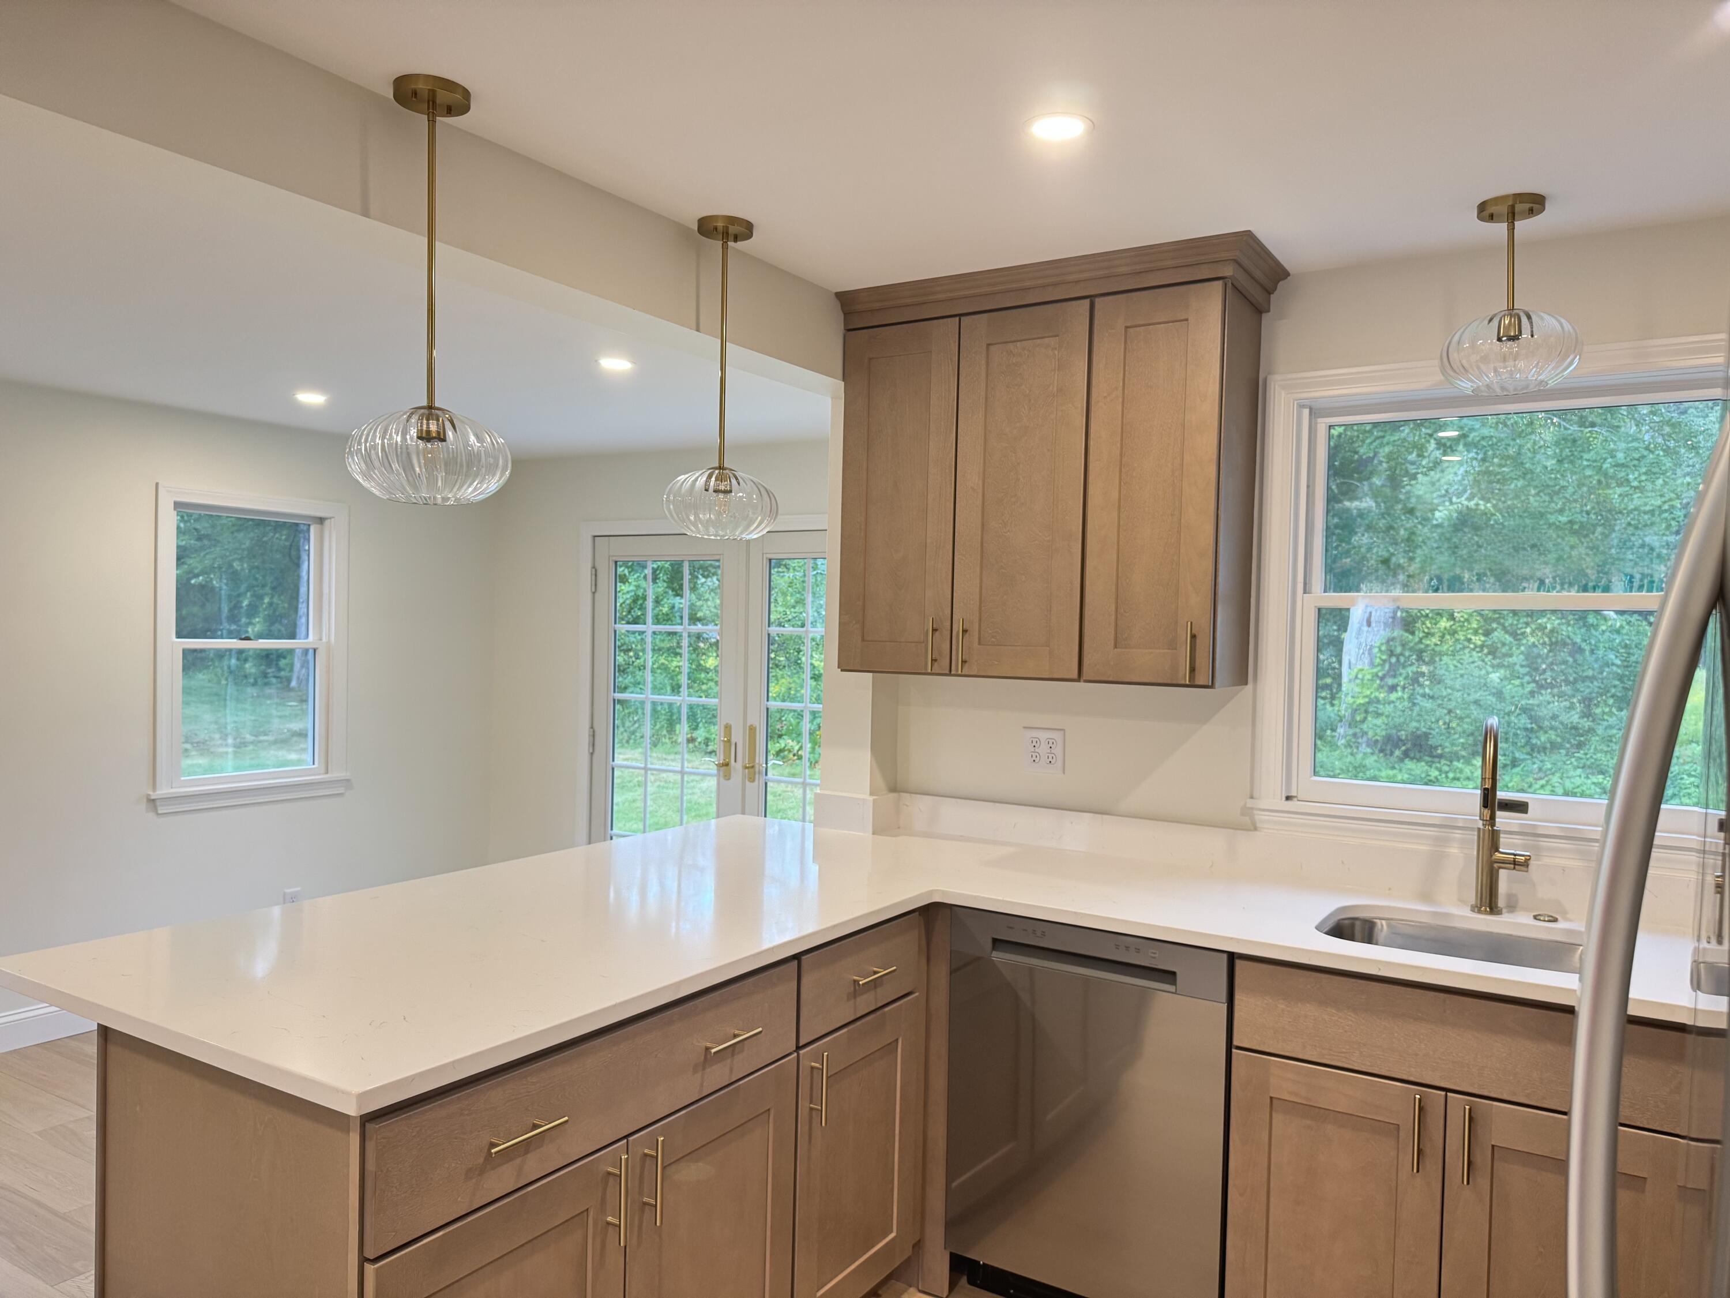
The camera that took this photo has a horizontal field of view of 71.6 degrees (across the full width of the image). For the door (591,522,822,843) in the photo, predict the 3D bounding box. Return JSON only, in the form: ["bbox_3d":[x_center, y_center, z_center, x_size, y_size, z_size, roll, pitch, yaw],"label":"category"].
[{"bbox_3d":[-0.544,0.470,5.421,1.833,1.990,0.070,2,1,30],"label":"door"}]

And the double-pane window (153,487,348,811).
[{"bbox_3d":[-2.574,0.002,5.073,0.100,1.296,0.850,2,1,32],"label":"double-pane window"}]

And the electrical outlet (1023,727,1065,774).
[{"bbox_3d":[0.479,0.273,3.221,0.119,0.118,0.010,2,1,32],"label":"electrical outlet"}]

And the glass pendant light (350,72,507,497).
[{"bbox_3d":[-0.719,-0.583,1.986,0.253,0.674,0.253,2,1,32],"label":"glass pendant light"}]

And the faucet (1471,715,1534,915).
[{"bbox_3d":[1.303,0.350,2.462,0.110,0.420,0.250,2,1,30],"label":"faucet"}]

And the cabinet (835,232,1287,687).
[{"bbox_3d":[0.460,-0.419,3.017,1.063,0.989,0.368,2,1,32],"label":"cabinet"}]

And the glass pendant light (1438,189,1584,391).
[{"bbox_3d":[1.282,-0.701,2.387,0.250,0.366,0.250,2,1,32],"label":"glass pendant light"}]

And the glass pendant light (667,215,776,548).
[{"bbox_3d":[-0.309,-0.584,2.616,0.250,0.679,0.250,1,1,0],"label":"glass pendant light"}]

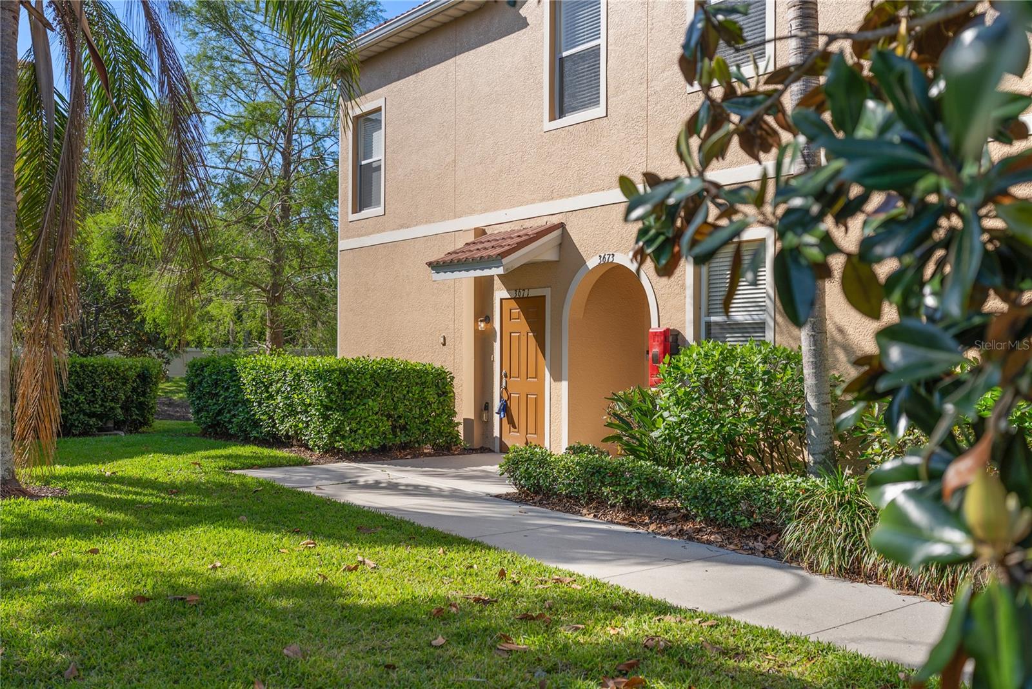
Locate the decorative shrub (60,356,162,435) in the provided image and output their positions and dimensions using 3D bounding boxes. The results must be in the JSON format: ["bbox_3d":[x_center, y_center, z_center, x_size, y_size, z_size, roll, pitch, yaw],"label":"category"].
[{"bbox_3d":[-7.044,0.872,17.061,1.600,1.240,1.250,1,-1,-37],"label":"decorative shrub"}]

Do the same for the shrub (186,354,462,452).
[{"bbox_3d":[-3.280,0.856,15.698,1.720,1.230,5.550,1,-1,-37],"label":"shrub"}]

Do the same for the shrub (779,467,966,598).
[{"bbox_3d":[2.300,1.142,6.224,0.870,0.560,1.300,1,-1,-37],"label":"shrub"}]

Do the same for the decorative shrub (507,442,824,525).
[{"bbox_3d":[1.080,1.231,8.904,0.700,0.400,3.450,1,-1,-37],"label":"decorative shrub"}]

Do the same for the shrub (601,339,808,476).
[{"bbox_3d":[1.818,0.710,9.429,1.000,1.460,2.200,1,-1,-37],"label":"shrub"}]

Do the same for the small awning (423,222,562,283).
[{"bbox_3d":[-0.305,-1.132,12.553,0.980,0.700,1.670,1,-1,-37],"label":"small awning"}]

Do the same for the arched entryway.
[{"bbox_3d":[1.152,0.202,11.615,0.350,2.470,1.650,1,-1,-37],"label":"arched entryway"}]

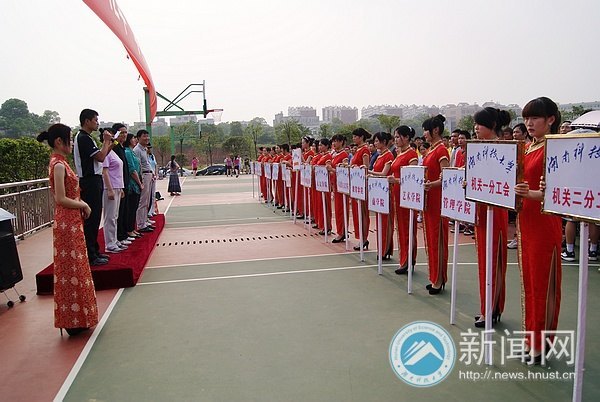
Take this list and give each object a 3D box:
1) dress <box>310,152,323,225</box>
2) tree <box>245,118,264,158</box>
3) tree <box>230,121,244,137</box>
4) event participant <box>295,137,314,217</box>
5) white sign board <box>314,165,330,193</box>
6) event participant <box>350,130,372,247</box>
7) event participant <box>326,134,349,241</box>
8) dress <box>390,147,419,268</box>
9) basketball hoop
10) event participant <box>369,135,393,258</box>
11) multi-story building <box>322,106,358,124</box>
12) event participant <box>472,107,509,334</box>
[{"bbox_3d":[0.358,-0.223,9.950,0.270,1.430,0.400,-4,5,-20],"label":"dress"},{"bbox_3d":[-4.544,-5.842,50.000,2.100,4.800,2.100,-3,5,-12],"label":"tree"},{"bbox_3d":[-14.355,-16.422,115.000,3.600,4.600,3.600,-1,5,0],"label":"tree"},{"bbox_3d":[0.089,-0.471,10.627,0.380,1.740,0.440,-3,5,-18],"label":"event participant"},{"bbox_3d":[0.337,-0.355,8.000,0.050,0.410,0.560,-4,5,-18],"label":"white sign board"},{"bbox_3d":[0.877,-0.179,7.232,0.330,1.720,0.430,-3,5,-18],"label":"event participant"},{"bbox_3d":[0.635,-0.208,8.160,0.360,1.720,0.430,-3,5,-15],"label":"event participant"},{"bbox_3d":[1.238,0.078,5.859,0.280,1.430,0.390,-3,5,-15],"label":"dress"},{"bbox_3d":[-2.734,-2.766,16.200,0.580,0.440,0.460,-3,5,-12],"label":"basketball hoop"},{"bbox_3d":[1.096,-0.069,6.650,0.360,1.690,0.440,-4,5,-20],"label":"event participant"},{"bbox_3d":[30.737,-64.510,380.000,27.000,16.000,15.000,0,5,11],"label":"multi-story building"},{"bbox_3d":[1.515,0.136,3.980,0.350,1.730,0.430,-3,5,-15],"label":"event participant"}]

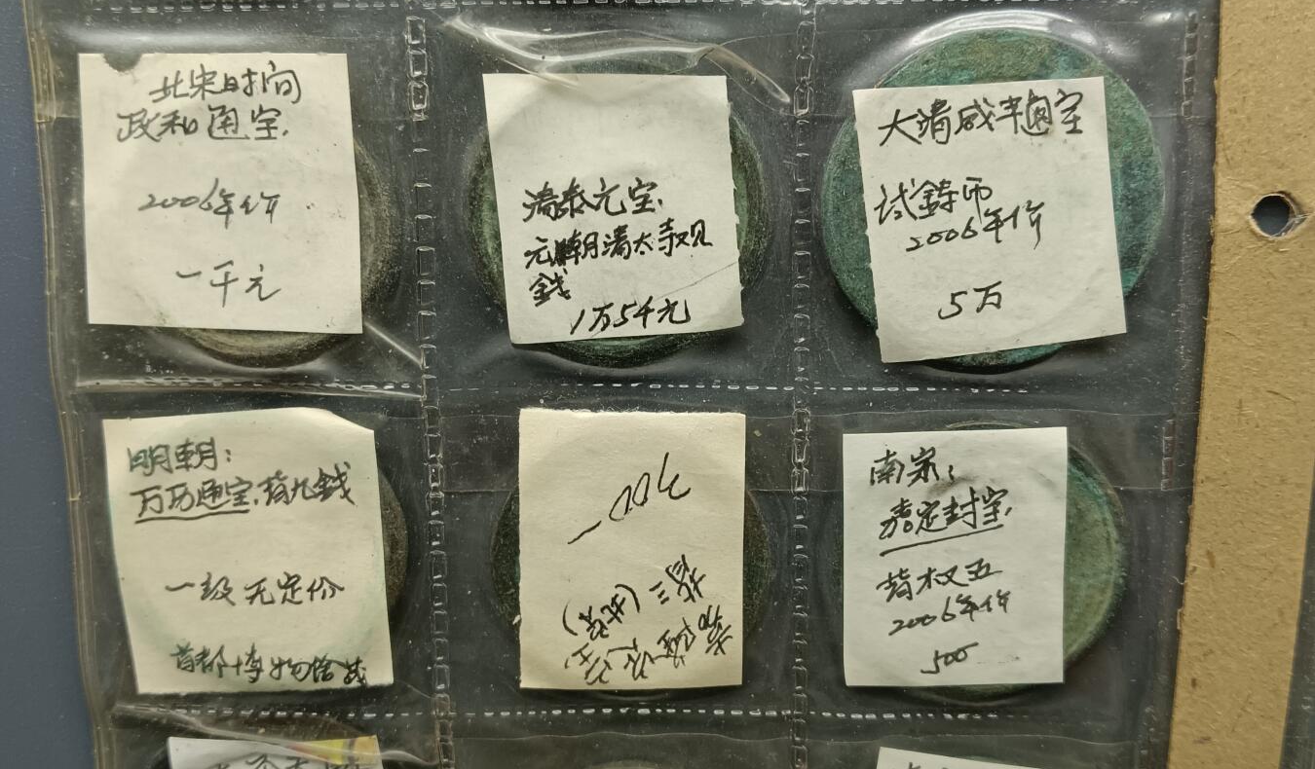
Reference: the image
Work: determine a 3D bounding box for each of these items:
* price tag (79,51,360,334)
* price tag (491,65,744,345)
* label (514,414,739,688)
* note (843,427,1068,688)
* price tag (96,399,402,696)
[{"bbox_3d":[-0.051,-0.022,0.152,0.032,0.032,0.002,1,9,0],"label":"price tag"},{"bbox_3d":[-0.005,-0.020,0.145,0.026,0.029,0.002,-3,9,0],"label":"price tag"},{"bbox_3d":[-0.003,0.019,0.153,0.026,0.034,0.002,0,13,-1],"label":"label"},{"bbox_3d":[0.035,0.021,0.153,0.026,0.032,0.002,-2,13,0],"label":"note"},{"bbox_3d":[-0.047,0.020,0.152,0.030,0.033,0.002,-1,13,0],"label":"price tag"}]

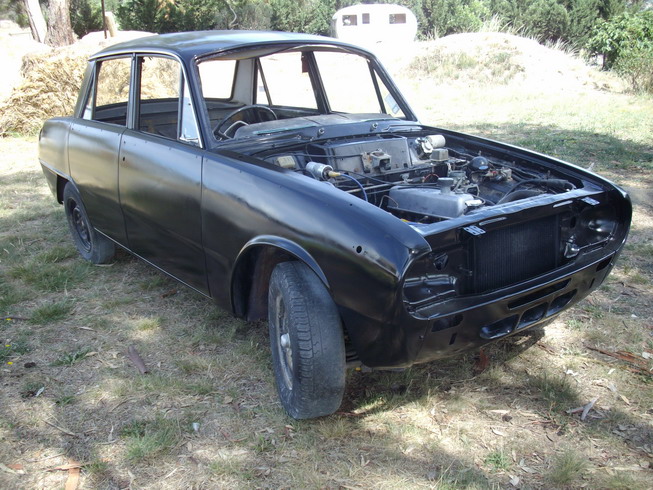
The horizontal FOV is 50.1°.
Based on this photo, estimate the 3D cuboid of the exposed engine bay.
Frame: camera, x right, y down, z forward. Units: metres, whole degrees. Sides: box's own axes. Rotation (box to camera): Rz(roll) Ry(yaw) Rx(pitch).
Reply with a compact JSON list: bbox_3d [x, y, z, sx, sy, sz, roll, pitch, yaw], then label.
[{"bbox_3d":[0.342,-0.161,2.906,1.080,0.430,1.050,-14,20,-34],"label":"exposed engine bay"}]

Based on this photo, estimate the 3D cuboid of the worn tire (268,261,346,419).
[{"bbox_3d":[-0.085,0.355,2.621,0.165,0.585,0.585,-7,18,-17],"label":"worn tire"}]

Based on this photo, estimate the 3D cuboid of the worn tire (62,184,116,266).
[{"bbox_3d":[-1.512,-0.160,4.484,0.165,0.585,0.585,-14,20,-34],"label":"worn tire"}]

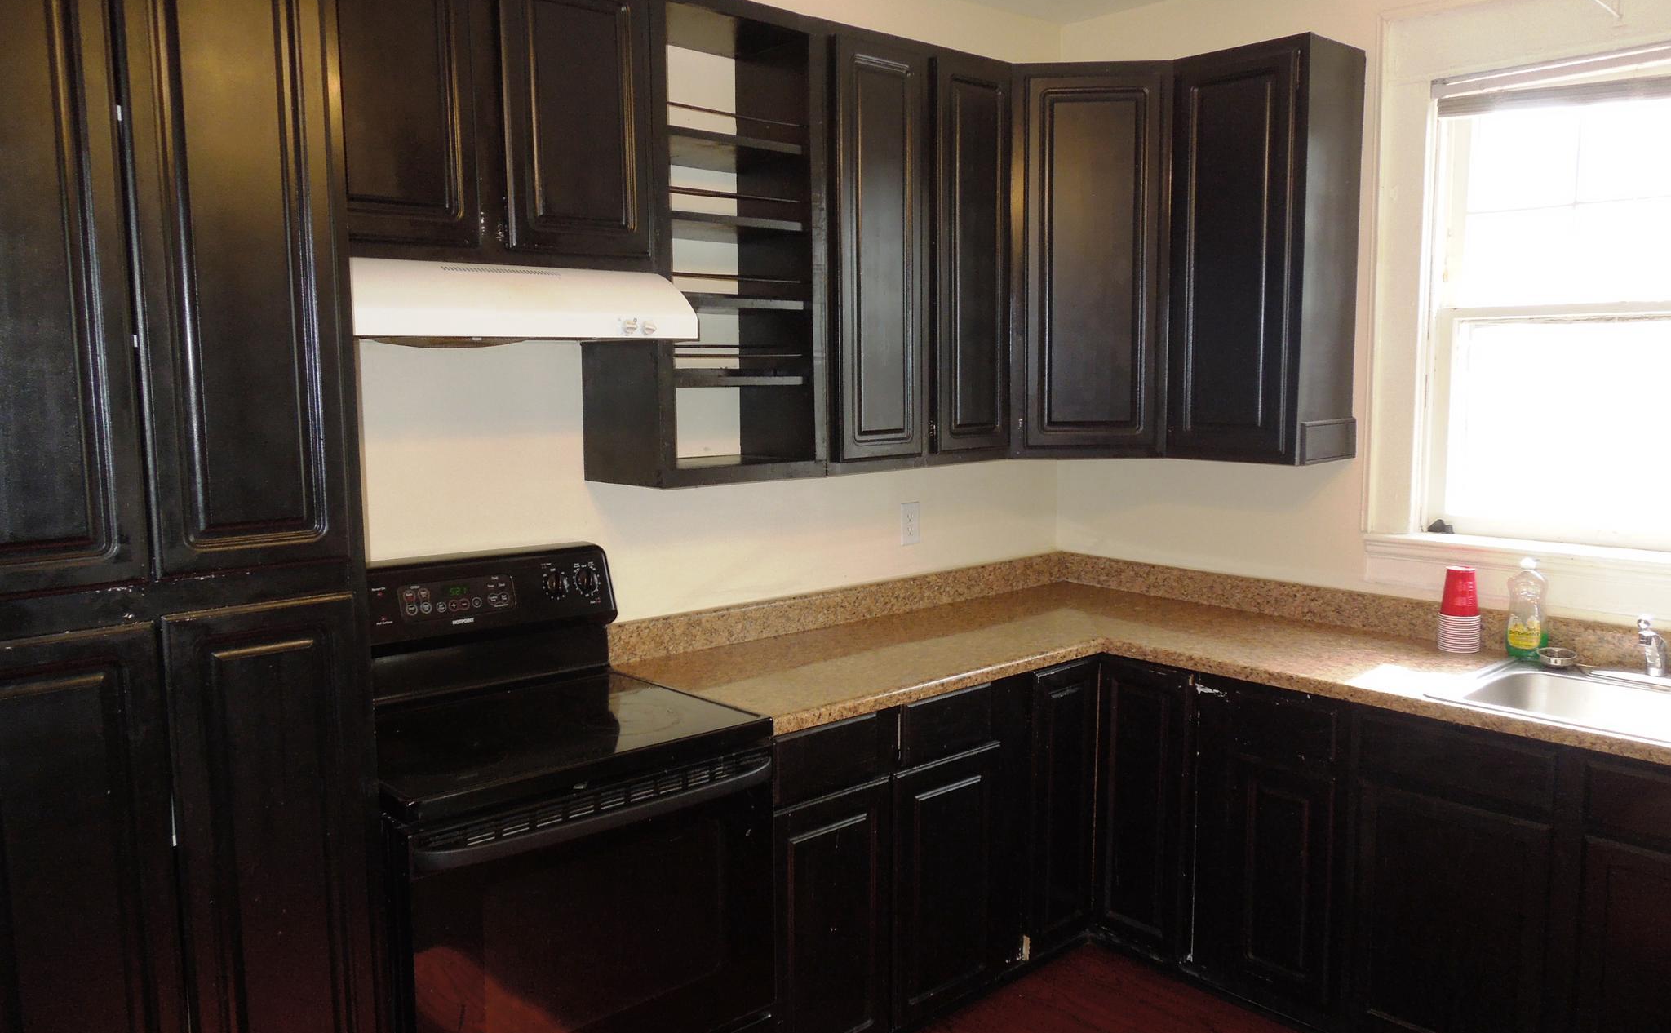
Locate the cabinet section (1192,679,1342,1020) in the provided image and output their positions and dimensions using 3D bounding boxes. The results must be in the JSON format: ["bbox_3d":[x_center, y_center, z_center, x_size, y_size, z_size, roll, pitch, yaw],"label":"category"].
[{"bbox_3d":[1.249,0.762,3.088,0.618,0.785,0.383,-6,9,-41],"label":"cabinet section"}]

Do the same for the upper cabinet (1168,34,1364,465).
[{"bbox_3d":[1.161,-0.692,3.282,0.322,1.072,0.392,-6,8,-41],"label":"upper cabinet"}]

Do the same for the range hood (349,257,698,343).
[{"bbox_3d":[-0.719,-0.420,2.413,0.744,0.155,0.481,-6,8,-41],"label":"range hood"}]

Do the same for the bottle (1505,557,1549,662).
[{"bbox_3d":[1.665,0.221,2.901,0.096,0.247,0.059,5,9,43],"label":"bottle"}]

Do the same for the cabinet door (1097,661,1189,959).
[{"bbox_3d":[0.807,0.767,3.197,0.027,0.744,0.279,-6,8,-41],"label":"cabinet door"}]

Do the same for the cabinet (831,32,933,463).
[{"bbox_3d":[0.112,-0.642,2.981,0.303,1.014,0.027,-6,8,-41],"label":"cabinet"}]

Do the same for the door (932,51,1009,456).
[{"bbox_3d":[0.365,-0.672,3.202,0.285,0.998,0.022,-6,9,-41],"label":"door"}]

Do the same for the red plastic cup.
[{"bbox_3d":[1.556,0.186,3.005,0.098,0.120,0.098,-1,6,0],"label":"red plastic cup"}]

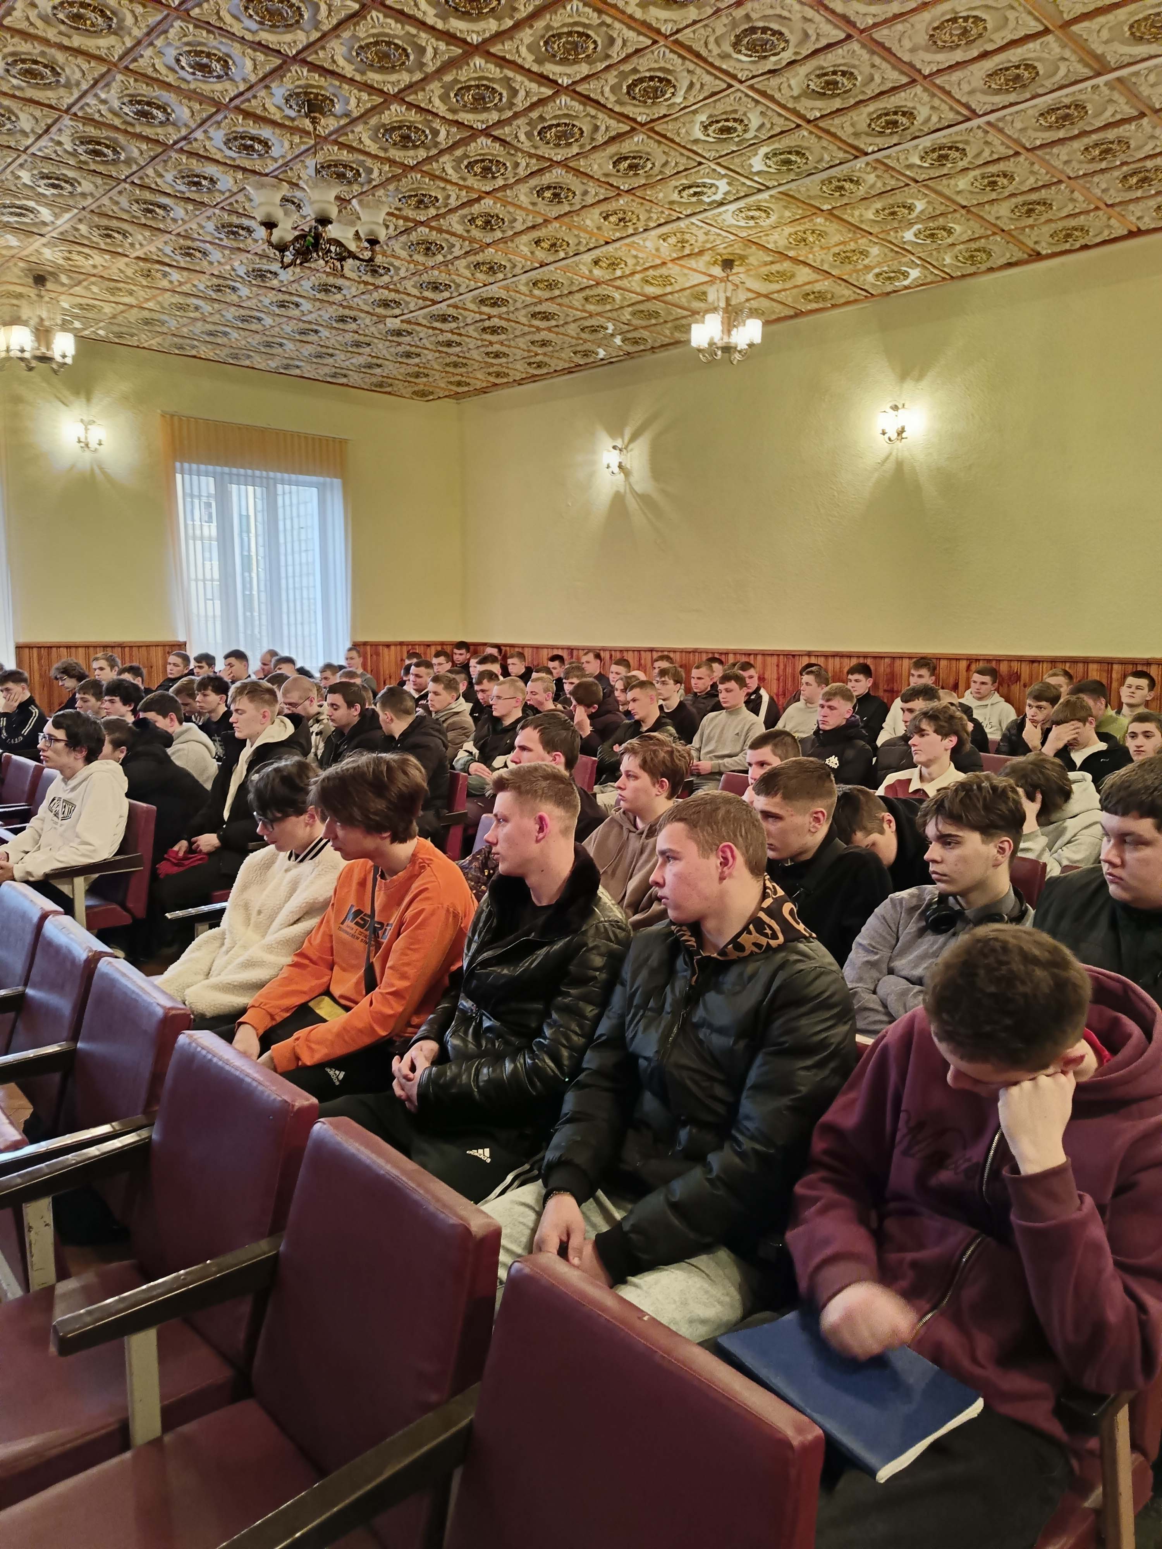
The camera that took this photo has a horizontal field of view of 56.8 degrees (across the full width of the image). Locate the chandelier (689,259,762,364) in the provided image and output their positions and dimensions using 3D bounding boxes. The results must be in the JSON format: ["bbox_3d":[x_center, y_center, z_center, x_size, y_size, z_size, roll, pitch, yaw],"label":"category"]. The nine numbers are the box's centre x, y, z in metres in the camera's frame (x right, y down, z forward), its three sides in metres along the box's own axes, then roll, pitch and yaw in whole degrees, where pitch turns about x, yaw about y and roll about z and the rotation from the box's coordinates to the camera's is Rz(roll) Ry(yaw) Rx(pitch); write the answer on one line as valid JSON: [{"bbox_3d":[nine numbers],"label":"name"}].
[{"bbox_3d":[1.027,-3.275,7.588,0.499,0.664,0.499,0,8,0],"label":"chandelier"}]

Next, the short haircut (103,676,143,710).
[{"bbox_3d":[-2.598,-0.464,6.100,0.220,0.190,0.180,-7,11,-44],"label":"short haircut"}]

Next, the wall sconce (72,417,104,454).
[{"bbox_3d":[-4.502,-3.091,9.817,0.310,0.320,0.200,-7,11,-43],"label":"wall sconce"}]

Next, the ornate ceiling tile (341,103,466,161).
[{"bbox_3d":[-0.862,-3.150,5.300,0.464,0.035,0.510,-7,11,-44],"label":"ornate ceiling tile"}]

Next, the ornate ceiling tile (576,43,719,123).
[{"bbox_3d":[0.349,-3.274,5.133,0.520,0.040,0.570,-7,11,-43],"label":"ornate ceiling tile"}]

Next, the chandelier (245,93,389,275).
[{"bbox_3d":[-1.315,-2.917,5.329,0.697,0.778,0.697,0,8,0],"label":"chandelier"}]

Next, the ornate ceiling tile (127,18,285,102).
[{"bbox_3d":[-1.728,-3.253,4.910,0.520,0.040,0.570,-7,11,-43],"label":"ornate ceiling tile"}]

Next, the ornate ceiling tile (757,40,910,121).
[{"bbox_3d":[1.107,-3.058,4.742,0.464,0.035,0.510,-7,11,-44],"label":"ornate ceiling tile"}]

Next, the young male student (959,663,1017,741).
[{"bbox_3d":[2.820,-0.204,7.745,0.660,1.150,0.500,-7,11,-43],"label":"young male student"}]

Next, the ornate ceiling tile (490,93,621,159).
[{"bbox_3d":[-0.084,-3.134,5.232,0.464,0.035,0.510,-7,11,-44],"label":"ornate ceiling tile"}]

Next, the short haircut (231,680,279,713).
[{"bbox_3d":[-1.403,-0.341,4.620,0.200,0.150,0.165,-4,9,-31],"label":"short haircut"}]

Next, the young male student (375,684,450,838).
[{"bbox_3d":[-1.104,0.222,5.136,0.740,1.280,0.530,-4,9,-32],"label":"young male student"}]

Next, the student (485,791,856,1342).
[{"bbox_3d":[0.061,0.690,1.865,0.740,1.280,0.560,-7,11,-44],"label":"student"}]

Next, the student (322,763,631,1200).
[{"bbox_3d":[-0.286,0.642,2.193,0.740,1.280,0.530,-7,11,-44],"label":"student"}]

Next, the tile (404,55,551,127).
[{"bbox_3d":[-0.450,-3.090,4.879,0.464,0.035,0.510,-7,11,-44],"label":"tile"}]

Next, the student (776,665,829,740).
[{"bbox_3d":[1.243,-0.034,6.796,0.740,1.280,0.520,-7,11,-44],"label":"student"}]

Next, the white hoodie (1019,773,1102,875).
[{"bbox_3d":[1.749,0.259,3.800,0.500,0.580,0.500,-7,11,-43],"label":"white hoodie"}]

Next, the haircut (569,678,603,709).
[{"bbox_3d":[0.029,-0.491,6.500,0.210,0.180,0.170,-2,8,-21],"label":"haircut"}]

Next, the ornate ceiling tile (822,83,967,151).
[{"bbox_3d":[1.577,-3.318,5.427,0.505,0.040,0.555,-7,11,-44],"label":"ornate ceiling tile"}]

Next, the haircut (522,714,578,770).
[{"bbox_3d":[-0.098,-0.106,3.550,0.195,0.190,0.165,-4,9,-30],"label":"haircut"}]

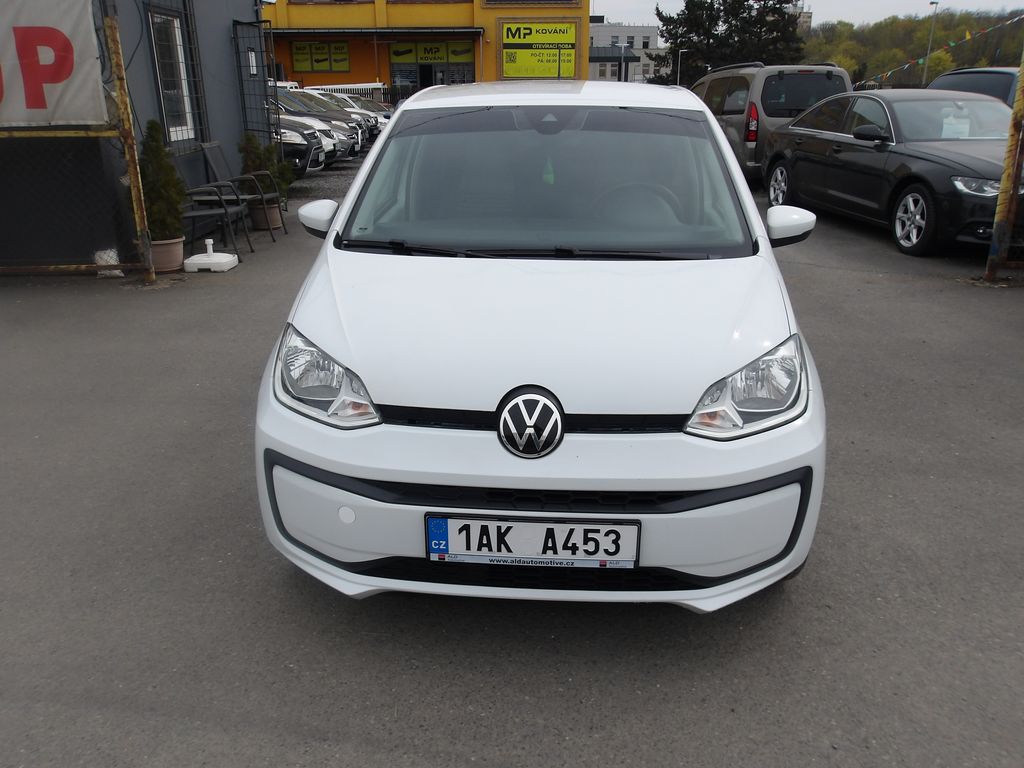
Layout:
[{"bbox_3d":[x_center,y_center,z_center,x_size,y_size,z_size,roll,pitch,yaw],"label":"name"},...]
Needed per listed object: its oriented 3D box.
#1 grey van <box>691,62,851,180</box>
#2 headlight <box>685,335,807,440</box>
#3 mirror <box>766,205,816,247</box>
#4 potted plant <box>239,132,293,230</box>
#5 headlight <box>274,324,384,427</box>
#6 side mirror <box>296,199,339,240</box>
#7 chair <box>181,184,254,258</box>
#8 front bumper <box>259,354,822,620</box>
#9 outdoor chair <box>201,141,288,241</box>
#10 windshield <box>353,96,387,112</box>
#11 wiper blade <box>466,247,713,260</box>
[{"bbox_3d":[4.021,-4.329,13.517,1.820,1.830,4.380,-2,20,-5],"label":"grey van"},{"bbox_3d":[0.609,0.010,2.058,0.365,0.220,0.320,1,20,4],"label":"headlight"},{"bbox_3d":[1.014,-0.573,2.913,0.200,0.150,0.140,1,20,4],"label":"mirror"},{"bbox_3d":[-2.775,-2.327,9.119,0.580,1.070,0.600,0,20,0],"label":"potted plant"},{"bbox_3d":[-0.491,-0.017,2.139,0.365,0.220,0.320,1,20,4],"label":"headlight"},{"bbox_3d":[-0.727,-0.625,3.037,0.200,0.150,0.140,1,20,4],"label":"side mirror"},{"bbox_3d":[-2.833,-1.679,7.439,0.690,0.970,0.570,-1,20,-3],"label":"chair"},{"bbox_3d":[0.056,0.266,2.153,1.620,0.570,0.450,1,20,4],"label":"front bumper"},{"bbox_3d":[-2.804,-2.041,8.441,0.690,0.980,0.570,0,20,0],"label":"outdoor chair"},{"bbox_3d":[-4.882,-9.593,27.365,0.800,0.140,1.320,46,40,20],"label":"windshield"},{"bbox_3d":[0.245,-0.411,2.512,0.770,0.040,0.060,1,20,4],"label":"wiper blade"}]

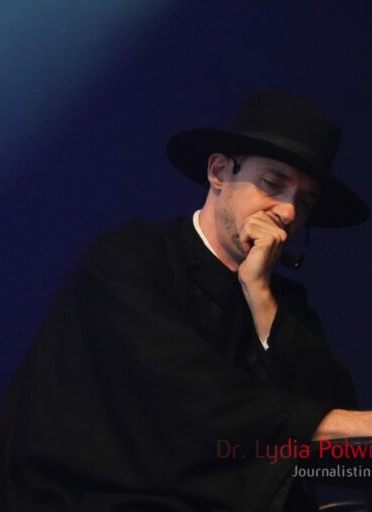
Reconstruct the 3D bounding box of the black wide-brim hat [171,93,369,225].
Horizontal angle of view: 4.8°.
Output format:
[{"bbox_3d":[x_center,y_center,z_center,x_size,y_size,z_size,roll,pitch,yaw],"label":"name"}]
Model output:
[{"bbox_3d":[0.160,-0.178,7.400,0.372,0.138,0.345,5,-25,44],"label":"black wide-brim hat"}]

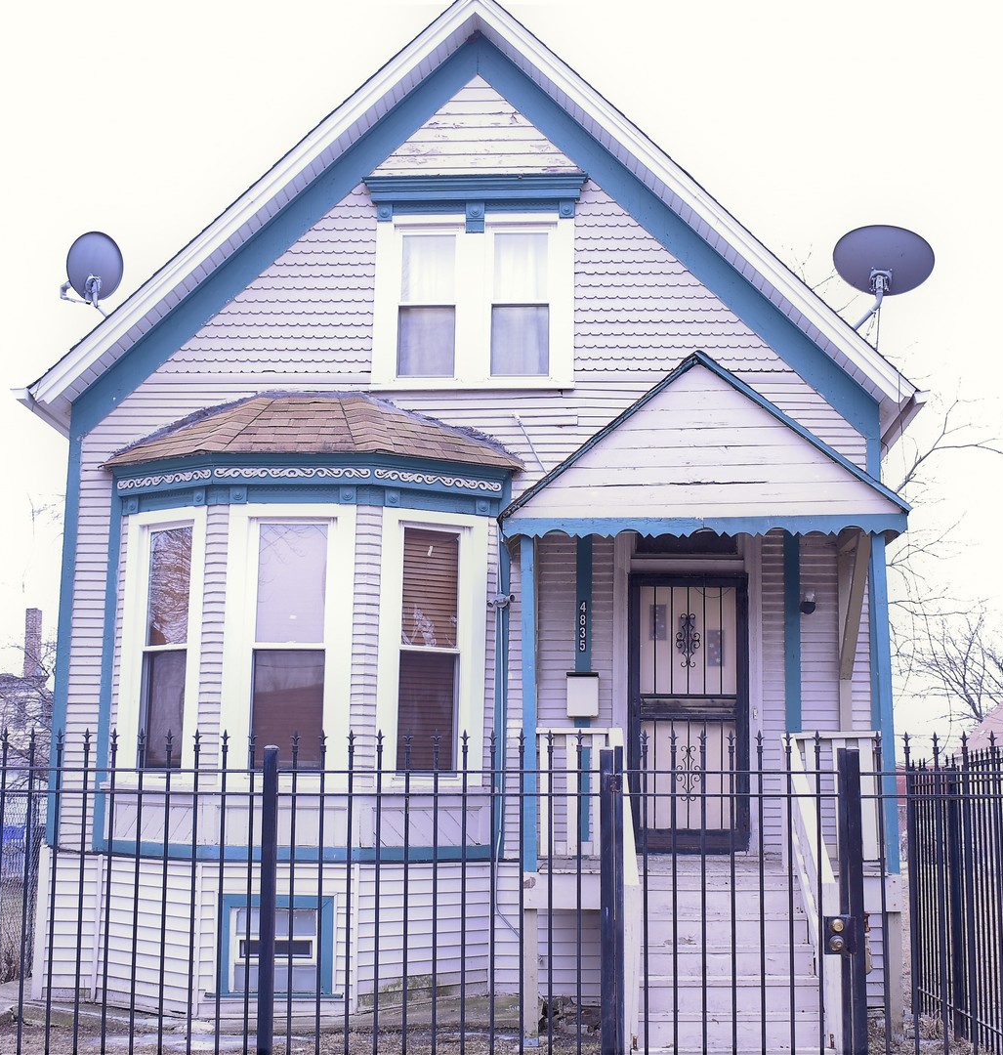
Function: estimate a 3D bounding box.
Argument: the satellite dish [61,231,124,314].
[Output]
[{"bbox_3d":[-3.497,-2.165,12.362,0.520,0.660,0.500,6,-10,-33],"label":"satellite dish"}]

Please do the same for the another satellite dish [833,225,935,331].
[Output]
[{"bbox_3d":[3.121,-2.022,11.834,0.820,0.820,0.550,-3,-9,21],"label":"another satellite dish"}]

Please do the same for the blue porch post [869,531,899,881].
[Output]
[{"bbox_3d":[2.541,1.156,9.595,0.088,2.199,0.088,-1,-9,4],"label":"blue porch post"}]

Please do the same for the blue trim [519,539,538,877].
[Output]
[{"bbox_3d":[0.188,1.173,9.772,0.088,2.232,0.088,-1,-9,4],"label":"blue trim"}]

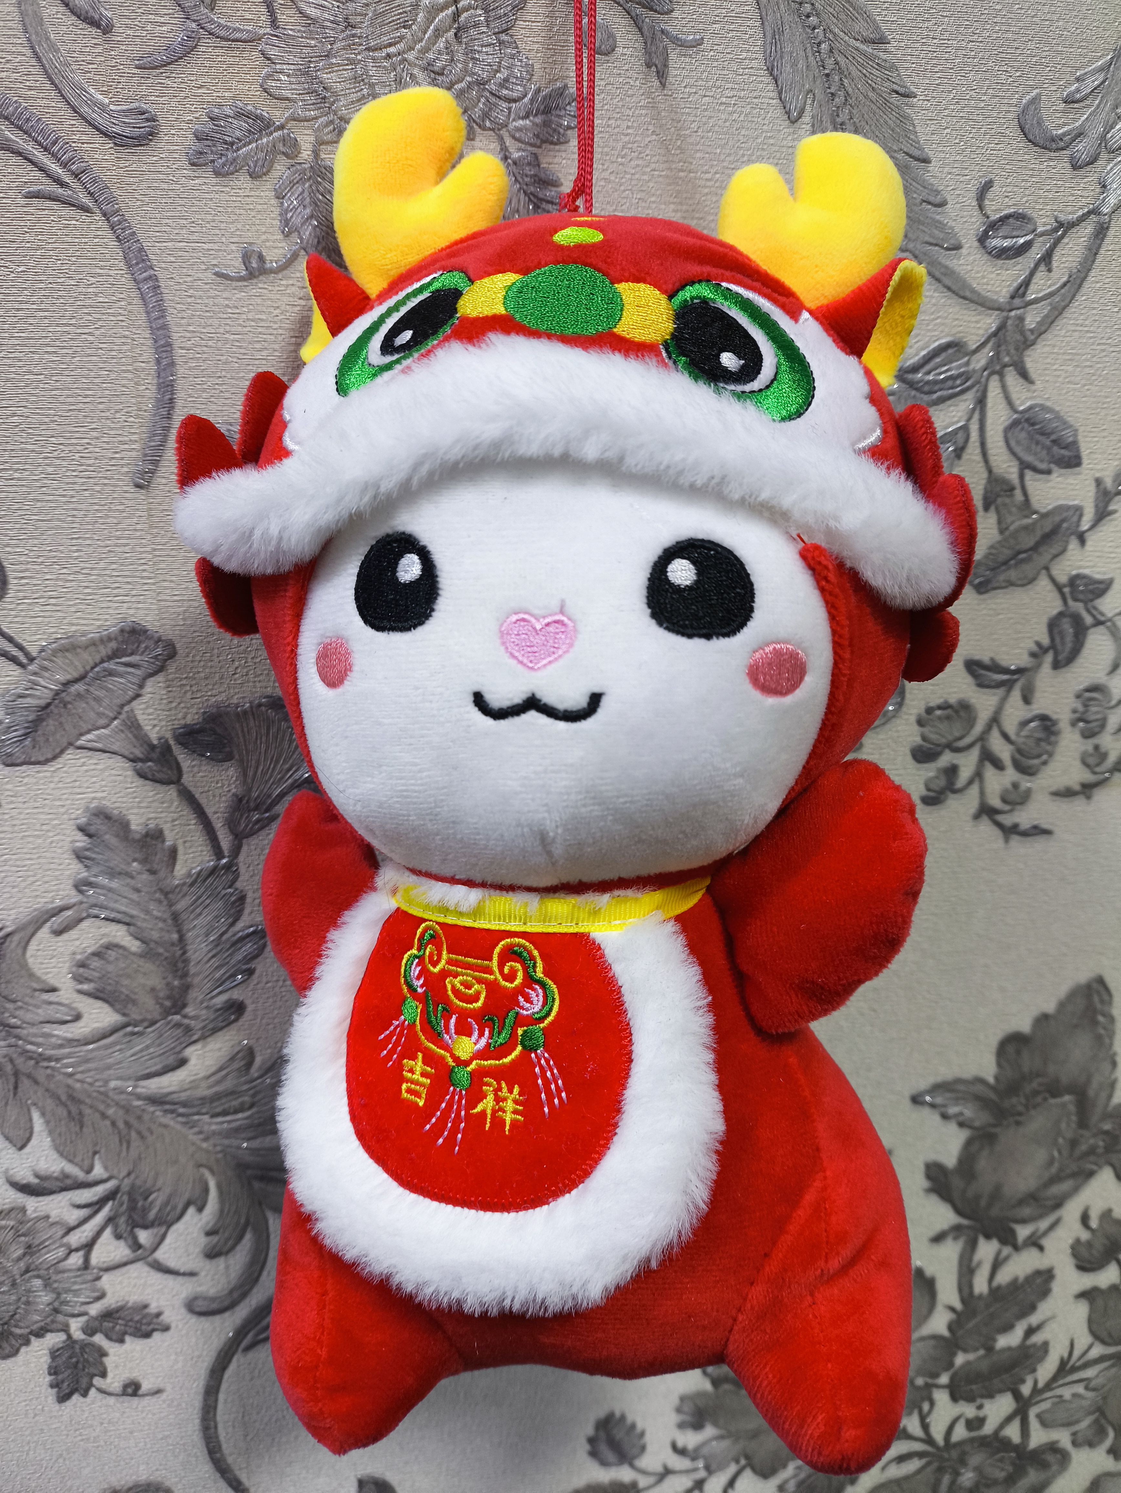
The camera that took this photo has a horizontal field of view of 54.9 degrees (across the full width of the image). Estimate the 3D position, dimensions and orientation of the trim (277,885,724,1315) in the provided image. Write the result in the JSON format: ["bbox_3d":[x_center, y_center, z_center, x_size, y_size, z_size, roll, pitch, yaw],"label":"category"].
[{"bbox_3d":[-0.028,0.095,0.312,0.138,0.125,0.045,4,2,17],"label":"trim"}]

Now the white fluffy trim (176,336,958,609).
[{"bbox_3d":[-0.005,-0.075,0.312,0.250,0.071,0.080,1,8,9],"label":"white fluffy trim"}]

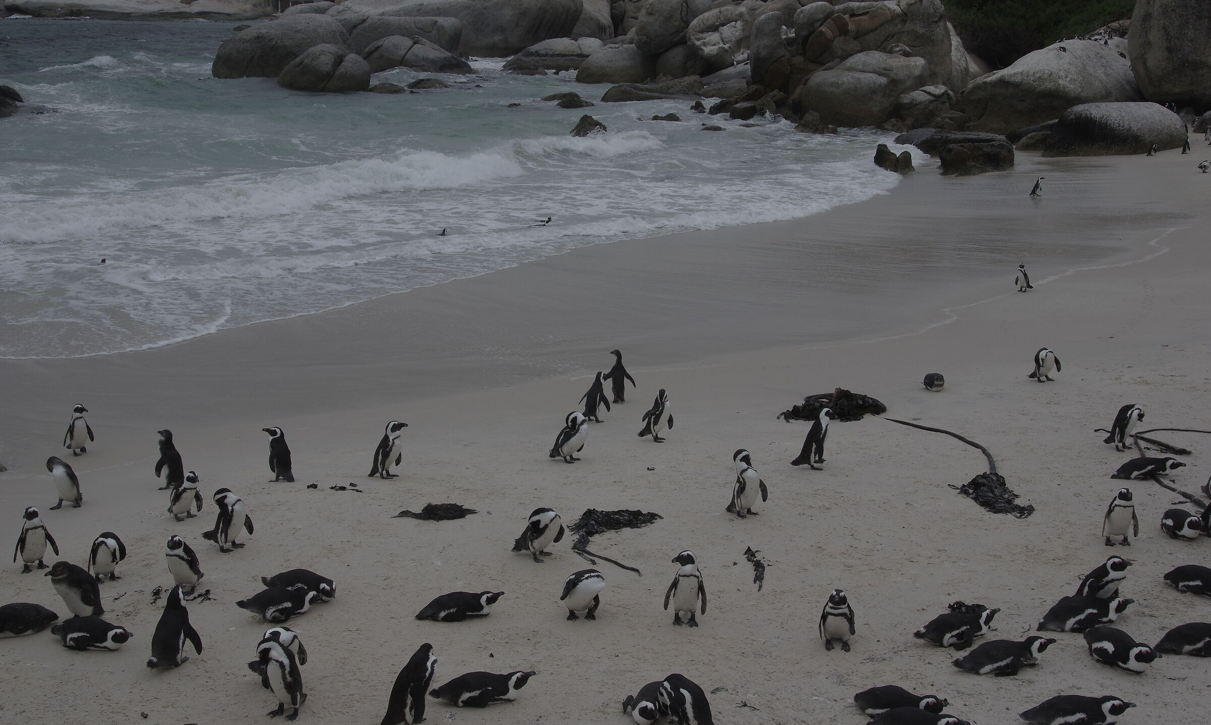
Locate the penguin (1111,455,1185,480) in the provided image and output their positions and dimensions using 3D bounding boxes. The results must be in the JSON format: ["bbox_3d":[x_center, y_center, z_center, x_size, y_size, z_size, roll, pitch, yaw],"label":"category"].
[{"bbox_3d":[4.782,0.924,12.752,0.620,0.200,0.240,1,15,5],"label":"penguin"}]

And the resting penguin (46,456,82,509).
[{"bbox_3d":[-4.539,1.004,12.111,0.217,0.435,0.282,10,18,33],"label":"resting penguin"}]

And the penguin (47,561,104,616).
[{"bbox_3d":[-3.869,1.631,10.548,0.390,0.430,0.250,-7,16,-25],"label":"penguin"}]

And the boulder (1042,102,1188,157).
[{"bbox_3d":[16.650,-7.794,47.629,4.500,1.600,3.200,3,15,11],"label":"boulder"}]

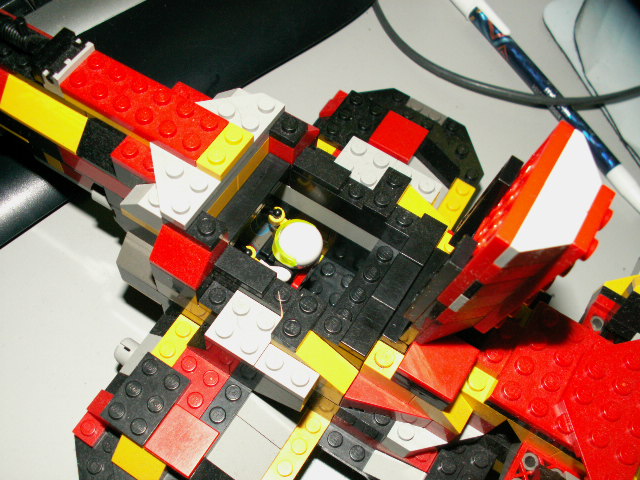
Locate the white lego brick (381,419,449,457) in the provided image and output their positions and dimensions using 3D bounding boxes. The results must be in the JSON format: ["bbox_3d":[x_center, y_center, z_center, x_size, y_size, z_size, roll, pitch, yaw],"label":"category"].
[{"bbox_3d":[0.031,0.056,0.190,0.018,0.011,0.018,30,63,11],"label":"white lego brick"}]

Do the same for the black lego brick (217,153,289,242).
[{"bbox_3d":[-0.020,-0.012,0.186,0.008,0.004,0.032,30,63,11],"label":"black lego brick"}]

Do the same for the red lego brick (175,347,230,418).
[{"bbox_3d":[-0.039,0.044,0.199,0.016,0.005,0.016,31,66,9],"label":"red lego brick"}]

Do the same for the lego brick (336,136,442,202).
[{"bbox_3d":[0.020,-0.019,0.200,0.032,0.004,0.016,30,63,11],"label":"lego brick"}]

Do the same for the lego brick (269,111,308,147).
[{"bbox_3d":[-0.009,-0.033,0.188,0.008,0.005,0.008,30,63,11],"label":"lego brick"}]

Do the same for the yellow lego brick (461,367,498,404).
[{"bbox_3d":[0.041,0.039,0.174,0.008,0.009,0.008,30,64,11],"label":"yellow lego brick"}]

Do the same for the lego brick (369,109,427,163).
[{"bbox_3d":[0.029,-0.037,0.239,0.016,0.003,0.016,31,66,9],"label":"lego brick"}]

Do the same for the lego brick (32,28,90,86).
[{"bbox_3d":[-0.074,-0.052,0.185,0.010,0.006,0.016,30,64,11],"label":"lego brick"}]

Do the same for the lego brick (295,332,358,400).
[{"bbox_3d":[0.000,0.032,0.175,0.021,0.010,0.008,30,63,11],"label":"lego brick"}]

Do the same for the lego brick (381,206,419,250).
[{"bbox_3d":[0.024,-0.004,0.194,0.008,0.011,0.008,30,63,11],"label":"lego brick"}]

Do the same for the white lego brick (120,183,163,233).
[{"bbox_3d":[-0.046,-0.010,0.174,0.016,0.011,0.008,31,64,10],"label":"white lego brick"}]

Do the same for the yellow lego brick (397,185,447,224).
[{"bbox_3d":[0.028,-0.010,0.200,0.024,0.011,0.008,31,66,9],"label":"yellow lego brick"}]

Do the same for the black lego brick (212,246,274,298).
[{"bbox_3d":[-0.020,0.009,0.175,0.016,0.003,0.007,31,64,10],"label":"black lego brick"}]

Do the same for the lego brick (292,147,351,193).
[{"bbox_3d":[0.001,-0.021,0.194,0.016,0.003,0.008,30,64,11],"label":"lego brick"}]

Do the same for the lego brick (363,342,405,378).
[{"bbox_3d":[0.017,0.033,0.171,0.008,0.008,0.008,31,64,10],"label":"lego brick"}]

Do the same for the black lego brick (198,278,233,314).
[{"bbox_3d":[-0.029,0.016,0.184,0.008,0.005,0.008,30,63,11],"label":"black lego brick"}]

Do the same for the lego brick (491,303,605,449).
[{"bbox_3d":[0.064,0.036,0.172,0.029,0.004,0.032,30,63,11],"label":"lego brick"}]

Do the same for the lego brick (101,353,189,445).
[{"bbox_3d":[-0.052,0.048,0.195,0.016,0.005,0.024,31,65,9],"label":"lego brick"}]

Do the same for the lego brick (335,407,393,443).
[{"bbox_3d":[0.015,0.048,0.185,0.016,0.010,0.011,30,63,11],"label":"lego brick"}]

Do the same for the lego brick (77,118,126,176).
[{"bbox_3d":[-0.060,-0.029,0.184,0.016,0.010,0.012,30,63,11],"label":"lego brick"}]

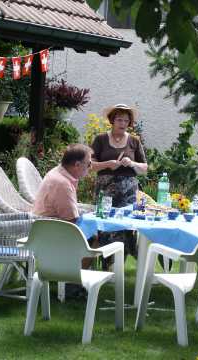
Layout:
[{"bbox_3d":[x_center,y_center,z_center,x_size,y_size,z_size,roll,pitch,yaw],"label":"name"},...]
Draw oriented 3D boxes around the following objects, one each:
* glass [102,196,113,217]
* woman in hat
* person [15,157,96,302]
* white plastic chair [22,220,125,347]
[{"bbox_3d":[0.060,0.200,9.194,0.080,0.150,0.080,3,5,0],"label":"glass"},{"bbox_3d":[0.159,0.115,10.341,0.500,1.610,0.380,2,5,-15],"label":"woman in hat"},{"bbox_3d":[-0.265,0.327,8.998,0.620,1.200,0.520,3,5,-2],"label":"person"},{"bbox_3d":[-0.175,0.674,8.199,0.570,0.800,0.590,5,5,20],"label":"white plastic chair"}]

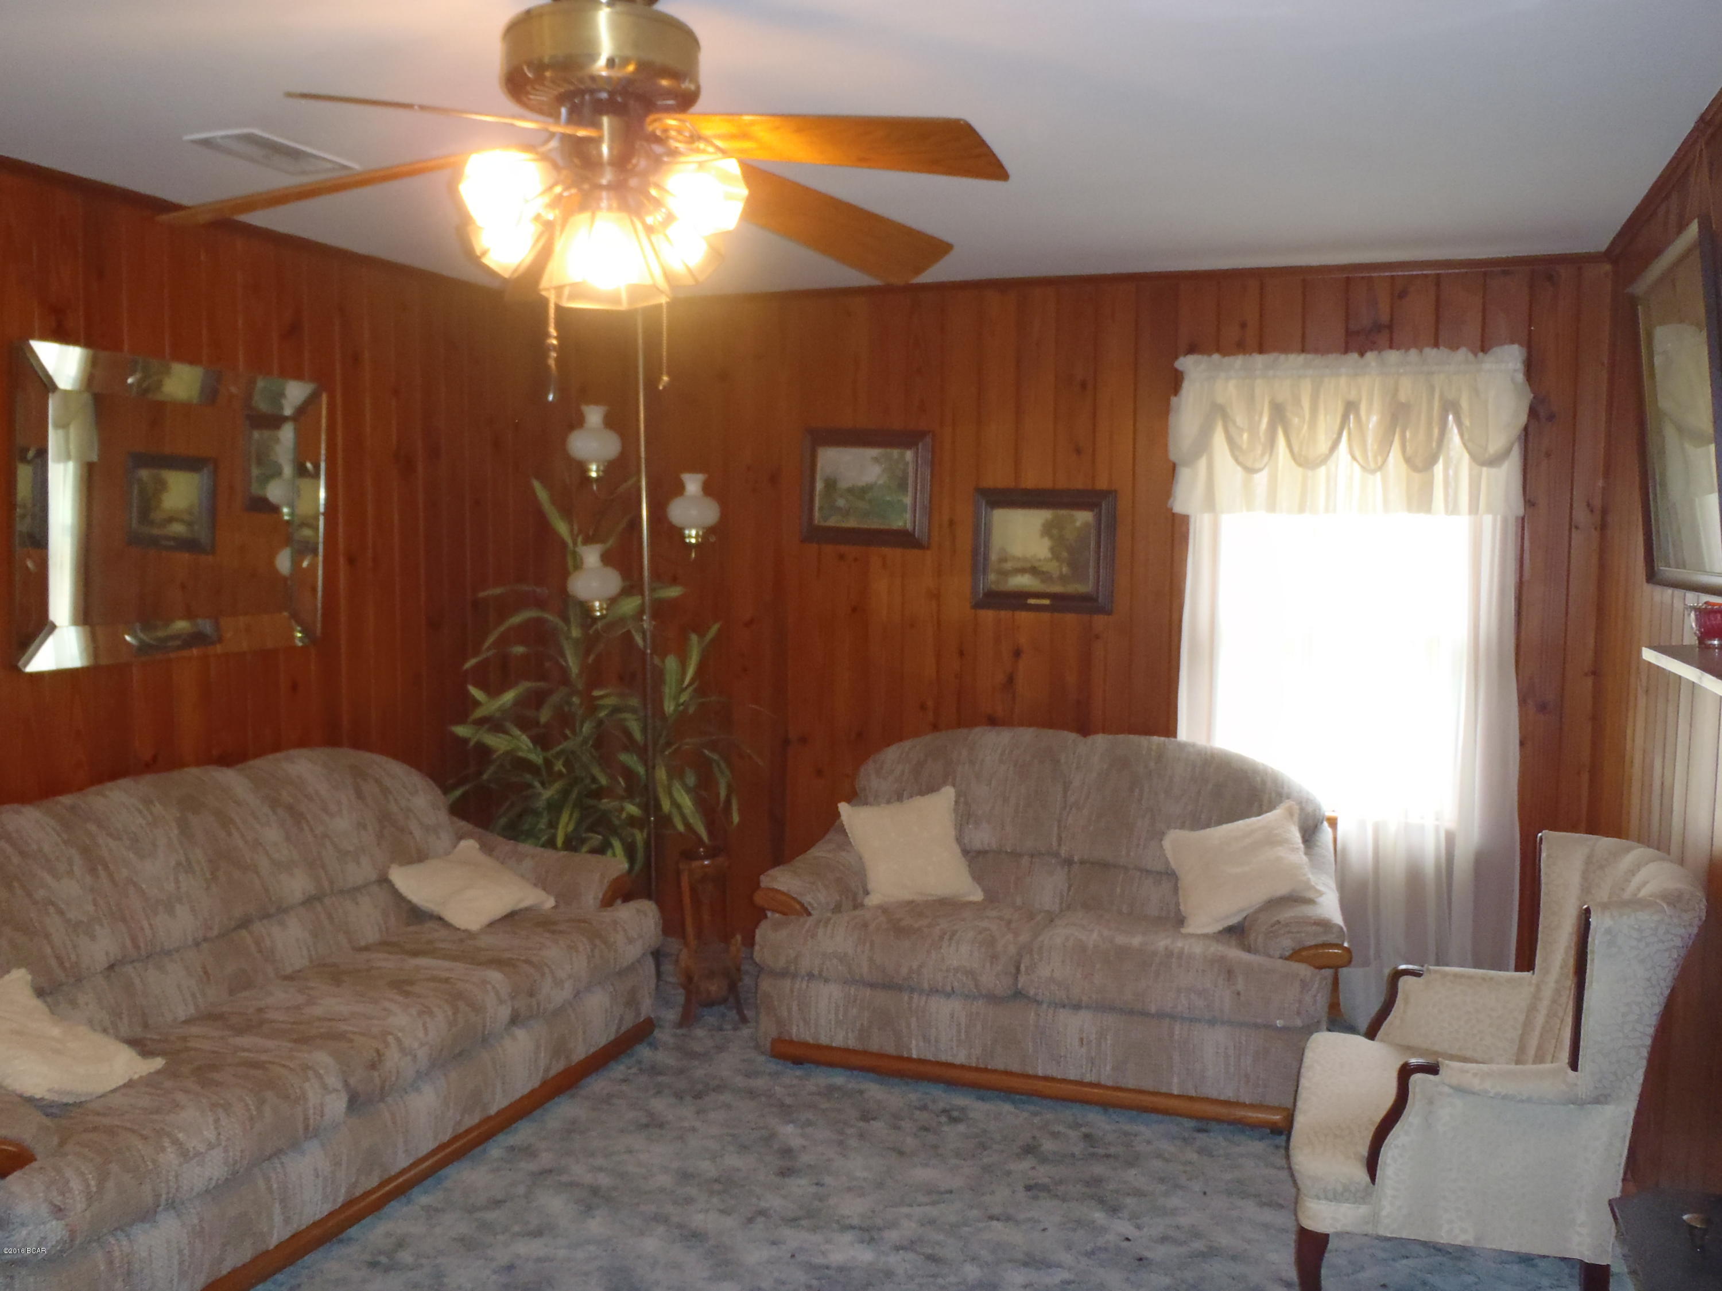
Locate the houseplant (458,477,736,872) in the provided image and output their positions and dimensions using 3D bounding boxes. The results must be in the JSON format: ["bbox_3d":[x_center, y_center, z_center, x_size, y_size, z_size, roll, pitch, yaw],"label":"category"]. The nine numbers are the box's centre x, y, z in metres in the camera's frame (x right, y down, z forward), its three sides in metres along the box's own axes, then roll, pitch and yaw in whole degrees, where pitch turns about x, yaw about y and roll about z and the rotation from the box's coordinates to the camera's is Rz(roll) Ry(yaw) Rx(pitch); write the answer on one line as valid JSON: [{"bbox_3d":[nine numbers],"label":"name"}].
[{"bbox_3d":[-0.906,0.288,4.891,0.920,1.770,0.820,2,5,21],"label":"houseplant"}]

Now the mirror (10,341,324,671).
[{"bbox_3d":[-1.806,-0.358,3.738,0.050,0.775,0.990,6,6,21],"label":"mirror"}]

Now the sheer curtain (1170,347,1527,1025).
[{"bbox_3d":[1.508,0.144,4.405,1.050,2.150,0.140,2,5,21],"label":"sheer curtain"}]

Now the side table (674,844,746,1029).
[{"bbox_3d":[-0.482,0.928,4.512,0.240,0.570,0.240,2,5,21],"label":"side table"}]

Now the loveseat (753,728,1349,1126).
[{"bbox_3d":[0.604,0.772,4.267,1.700,0.940,0.950,2,5,21],"label":"loveseat"}]

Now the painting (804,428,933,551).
[{"bbox_3d":[0.019,-0.560,4.982,0.480,0.410,0.040,2,5,21],"label":"painting"}]

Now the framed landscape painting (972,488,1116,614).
[{"bbox_3d":[0.628,-0.322,4.764,0.488,0.415,0.040,2,5,21],"label":"framed landscape painting"}]

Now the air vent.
[{"bbox_3d":[-1.357,-1.130,3.228,0.195,0.025,0.345,2,5,21],"label":"air vent"}]

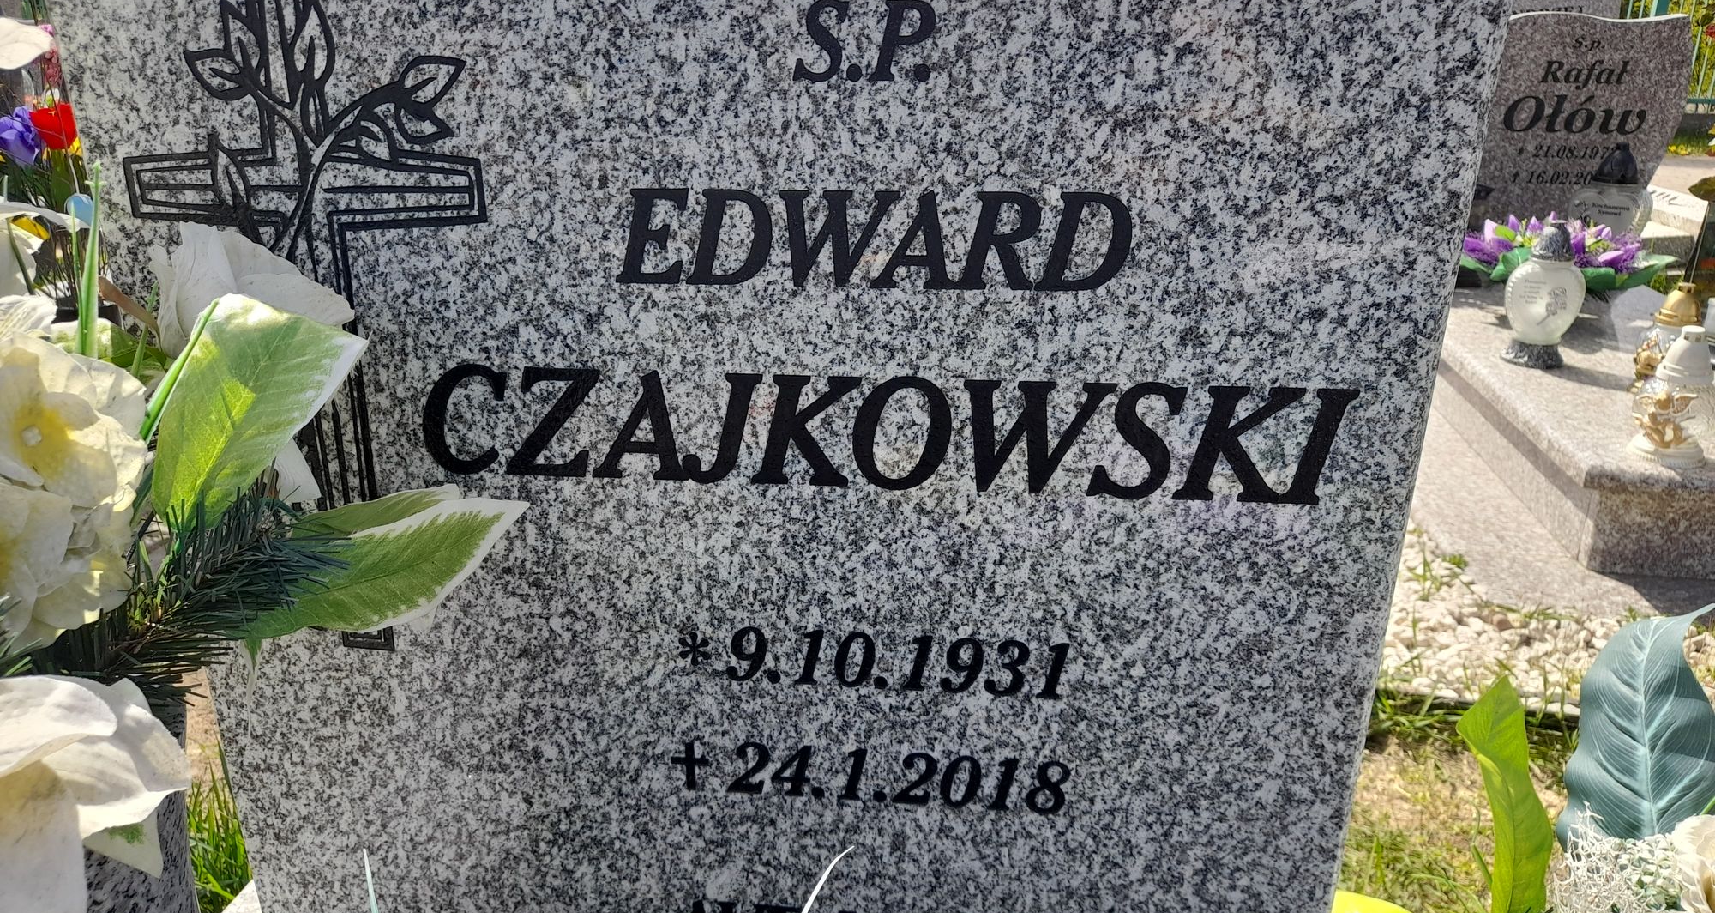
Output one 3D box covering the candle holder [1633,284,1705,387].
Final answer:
[{"bbox_3d":[1.731,-0.247,2.616,0.125,0.235,0.125,-15,25,-37],"label":"candle holder"}]

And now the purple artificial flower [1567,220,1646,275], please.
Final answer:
[{"bbox_3d":[2.050,-0.576,3.400,0.175,0.115,0.140,4,20,9],"label":"purple artificial flower"}]

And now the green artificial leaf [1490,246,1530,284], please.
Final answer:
[{"bbox_3d":[1.756,-0.513,3.330,0.110,0.080,0.100,9,21,24],"label":"green artificial leaf"}]

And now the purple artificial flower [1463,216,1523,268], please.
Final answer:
[{"bbox_3d":[1.738,-0.587,3.400,0.155,0.115,0.140,9,21,24],"label":"purple artificial flower"}]

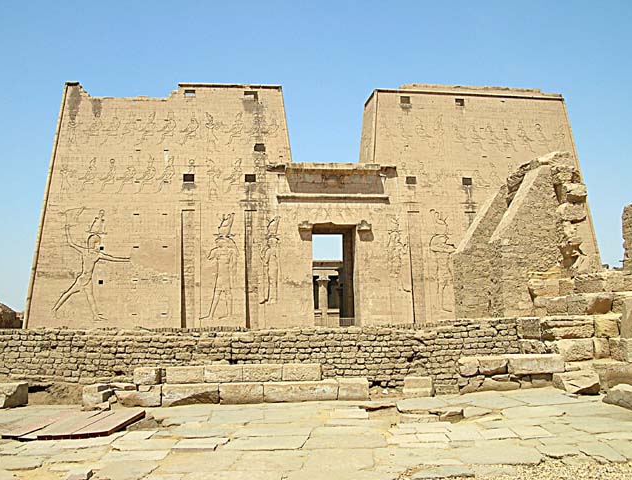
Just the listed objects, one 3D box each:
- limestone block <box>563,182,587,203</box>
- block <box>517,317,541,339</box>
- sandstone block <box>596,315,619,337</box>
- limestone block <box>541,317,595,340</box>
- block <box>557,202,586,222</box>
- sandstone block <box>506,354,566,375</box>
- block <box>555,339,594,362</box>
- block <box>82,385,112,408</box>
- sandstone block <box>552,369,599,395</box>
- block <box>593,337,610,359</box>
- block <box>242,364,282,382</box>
[{"bbox_3d":[7.317,-1.312,19.046,0.649,0.545,0.500,0,-7,-8],"label":"limestone block"},{"bbox_3d":[4.558,1.899,14.422,0.432,0.454,0.450,0,-7,-6],"label":"block"},{"bbox_3d":[6.242,1.916,14.597,0.539,0.447,0.600,-1,-7,-3],"label":"sandstone block"},{"bbox_3d":[5.431,1.946,14.697,1.182,0.461,0.600,-1,-7,-3],"label":"limestone block"},{"bbox_3d":[7.264,-0.744,19.070,0.724,0.543,0.550,0,-7,-8],"label":"block"},{"bbox_3d":[4.587,2.675,14.271,1.170,0.325,0.620,0,-6,-10],"label":"sandstone block"},{"bbox_3d":[5.510,2.394,14.497,0.806,0.463,0.600,-1,-7,-3],"label":"block"},{"bbox_3d":[-4.310,3.046,13.146,0.383,0.368,0.700,0,-7,-6],"label":"block"},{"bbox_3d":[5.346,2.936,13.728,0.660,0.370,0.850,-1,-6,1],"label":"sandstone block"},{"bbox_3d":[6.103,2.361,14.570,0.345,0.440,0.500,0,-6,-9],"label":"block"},{"bbox_3d":[-1.136,2.831,14.237,0.815,0.346,0.580,-1,-7,-3],"label":"block"}]

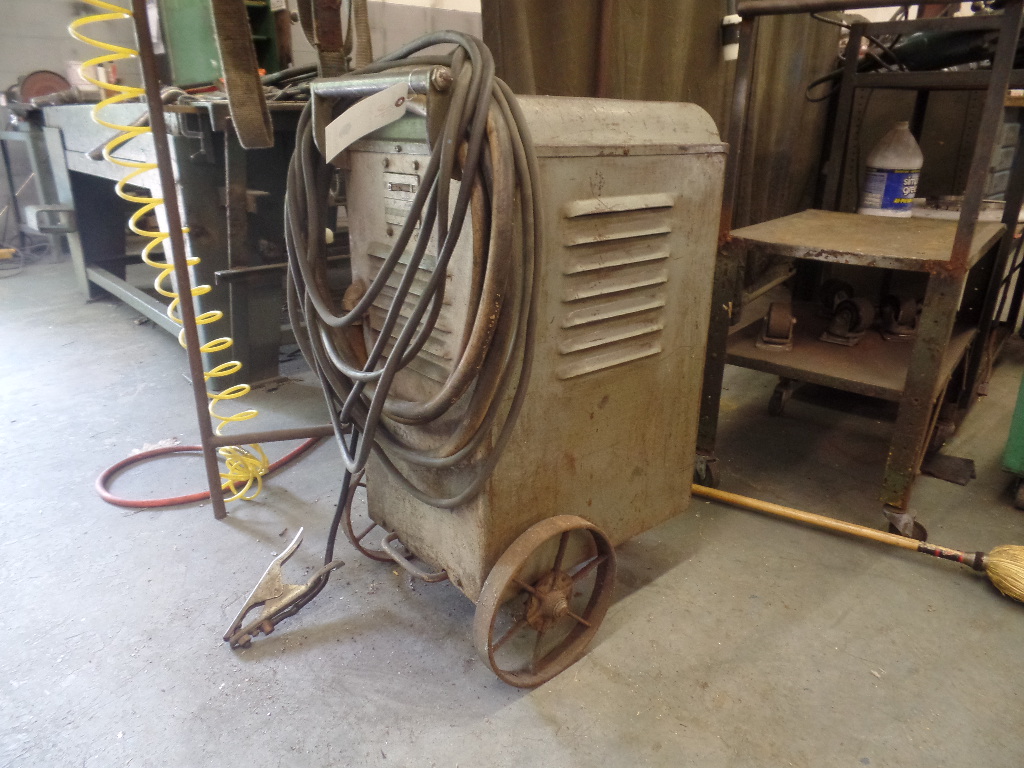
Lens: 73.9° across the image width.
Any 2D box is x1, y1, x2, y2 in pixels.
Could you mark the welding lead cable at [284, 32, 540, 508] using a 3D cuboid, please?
[{"bbox_3d":[-0.191,-0.126,0.970,0.154,0.644,0.587,-15,25,-37],"label":"welding lead cable"}]

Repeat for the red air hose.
[{"bbox_3d":[-0.770,0.214,1.750,0.556,0.025,0.350,-4,20,-14],"label":"red air hose"}]

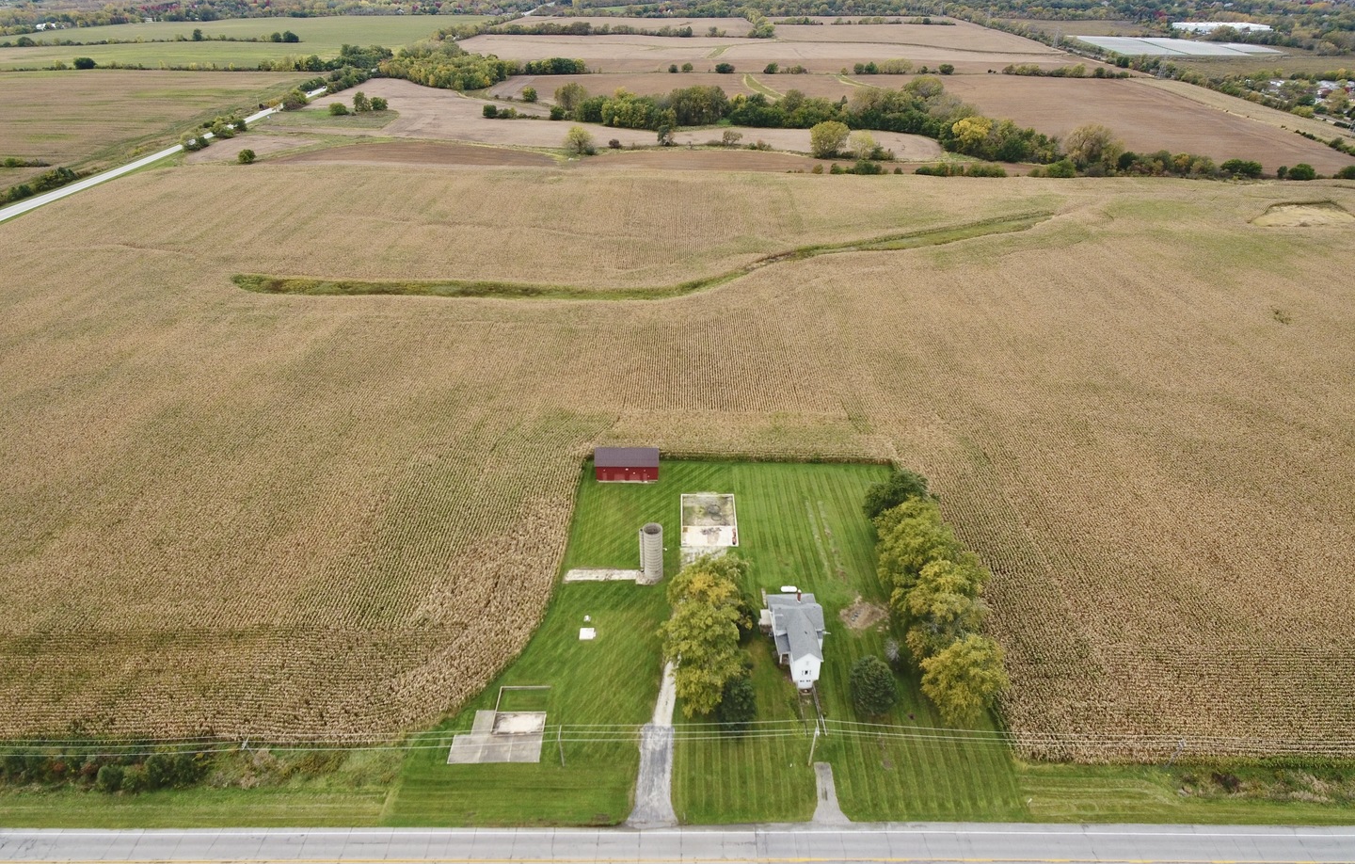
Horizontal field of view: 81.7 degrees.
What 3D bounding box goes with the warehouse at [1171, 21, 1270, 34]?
[{"bbox_3d":[846.000,-628.280,1218.340,110.000,10.500,82.000,0,32,0],"label":"warehouse"}]

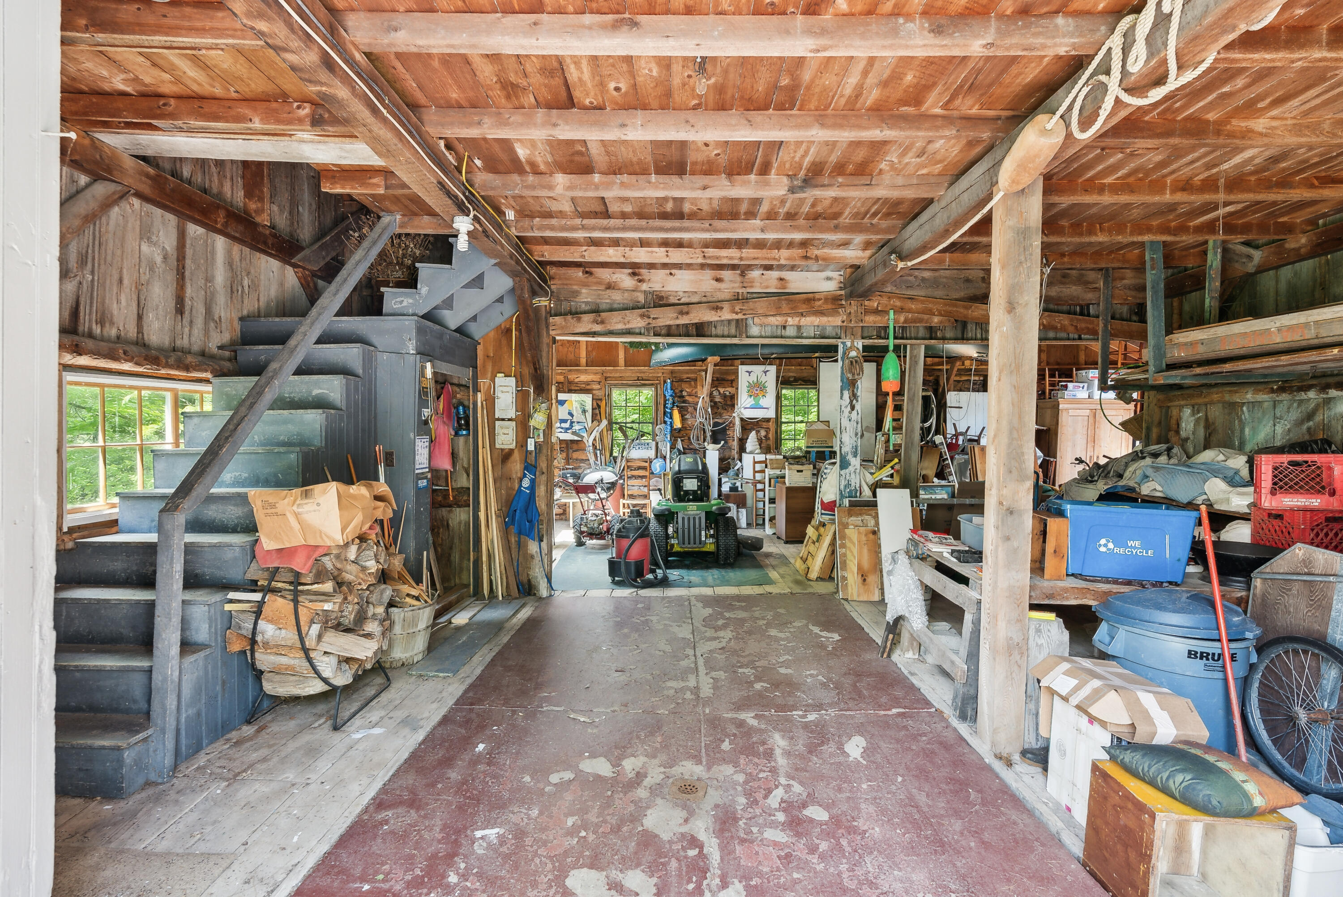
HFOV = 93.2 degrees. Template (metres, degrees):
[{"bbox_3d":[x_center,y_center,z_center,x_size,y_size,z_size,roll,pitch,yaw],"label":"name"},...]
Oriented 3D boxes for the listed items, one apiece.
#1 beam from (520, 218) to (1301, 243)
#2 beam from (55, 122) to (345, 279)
[{"bbox_3d":[1.621,-1.493,4.310,5.302,0.100,0.090,0,2,0],"label":"beam"},{"bbox_3d":[-3.037,-1.564,4.420,0.100,0.150,2.500,0,2,-2],"label":"beam"}]

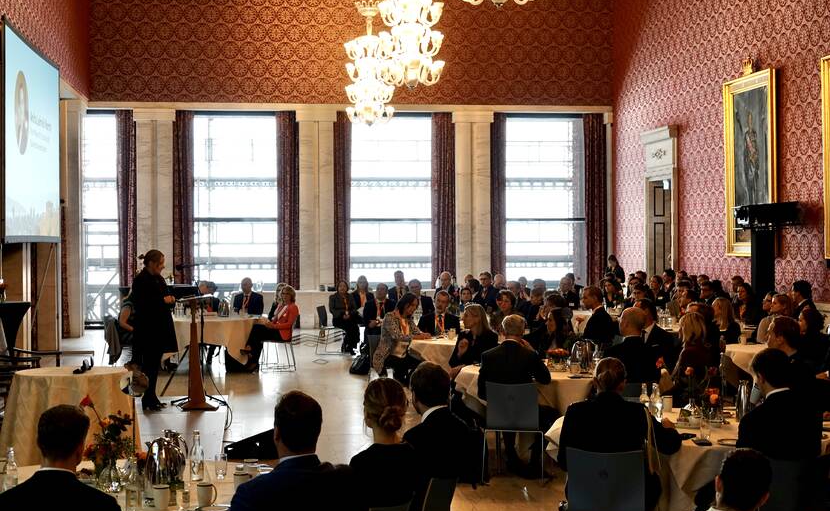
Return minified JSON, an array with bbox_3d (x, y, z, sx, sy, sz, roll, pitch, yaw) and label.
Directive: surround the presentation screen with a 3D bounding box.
[{"bbox_3d":[-5.520,-1.610,19.450,0.100,2.870,5.000,0,1,-7],"label":"presentation screen"}]

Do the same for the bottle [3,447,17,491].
[{"bbox_3d":[-1.837,0.990,6.090,0.070,0.240,0.070,0,1,0],"label":"bottle"}]

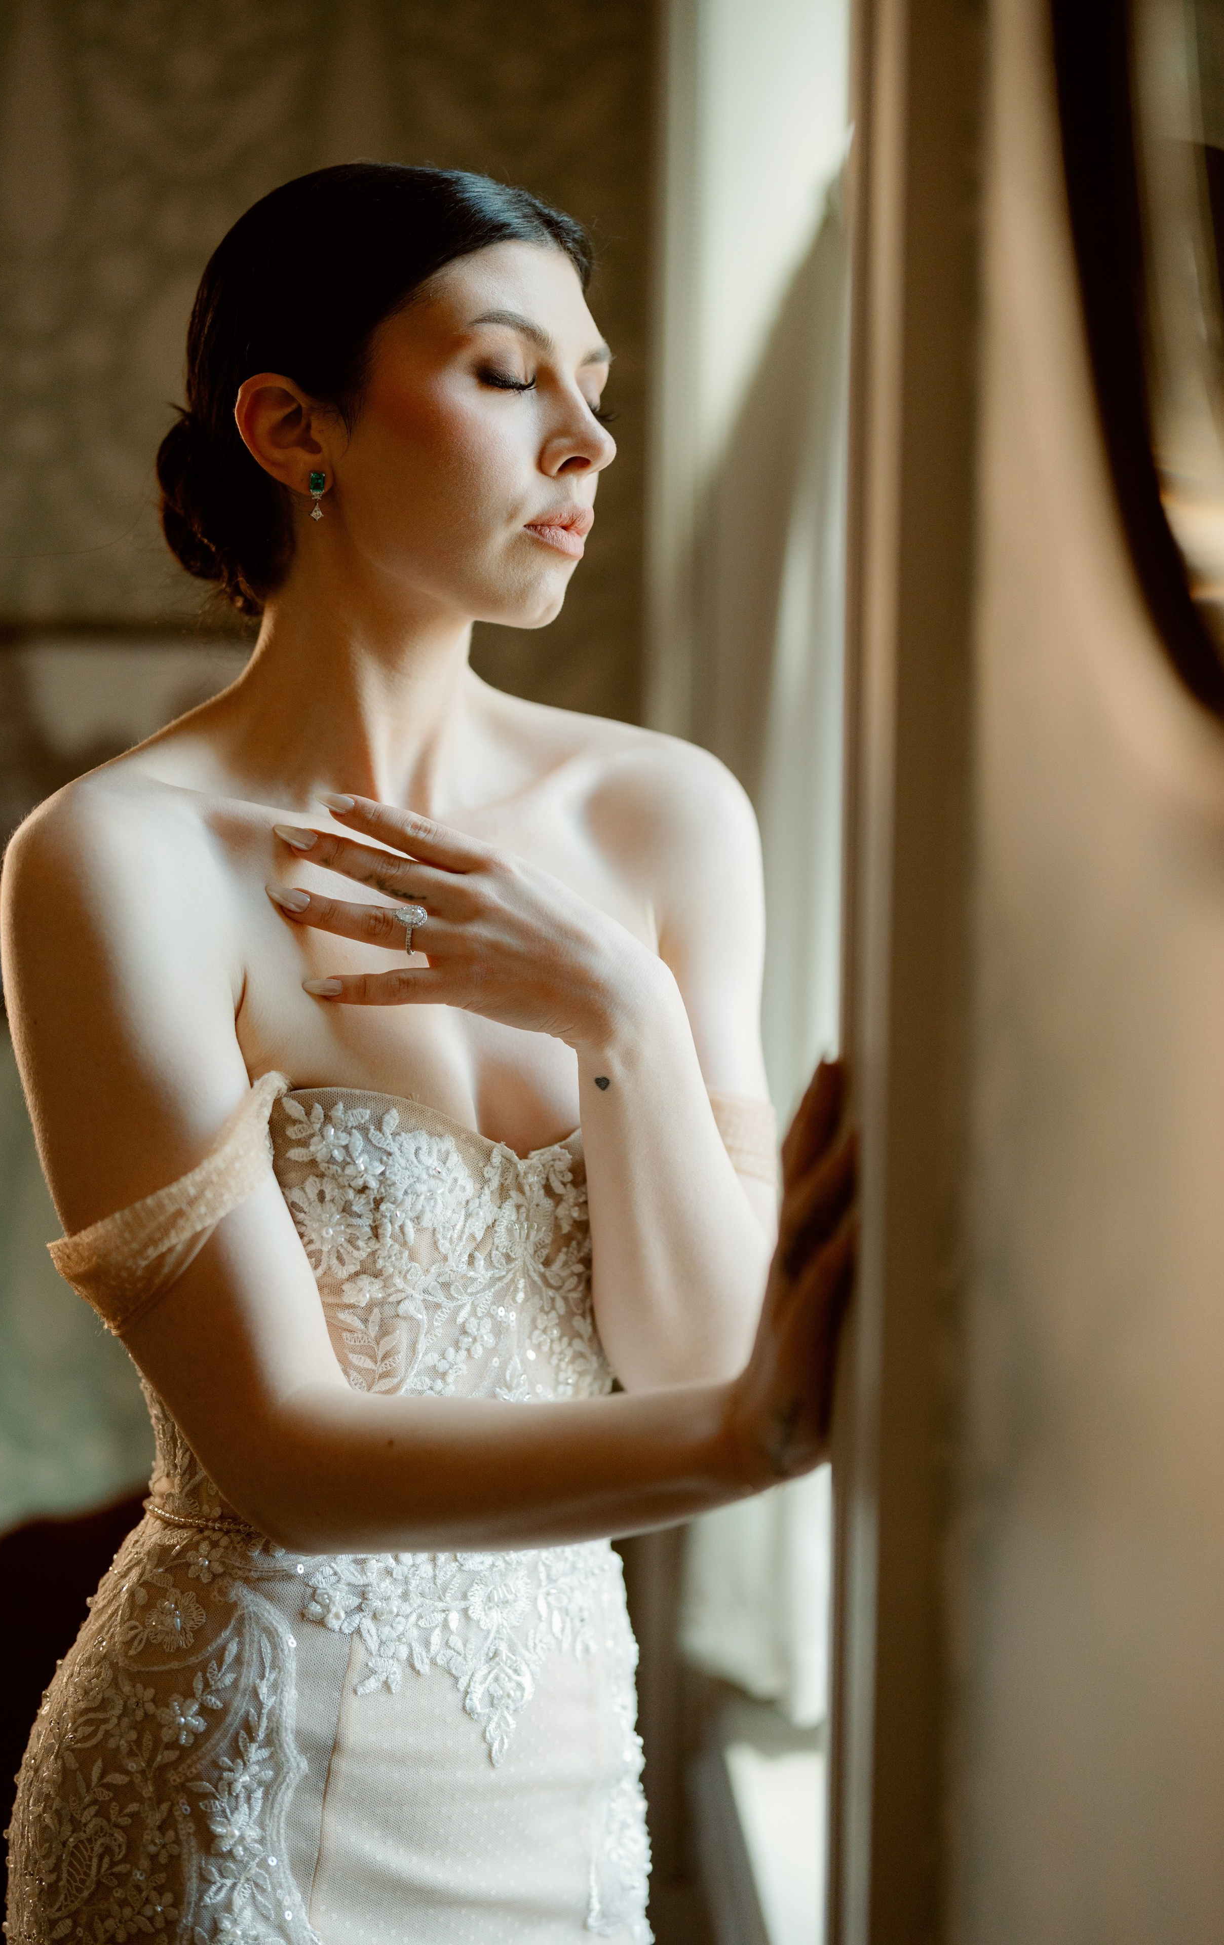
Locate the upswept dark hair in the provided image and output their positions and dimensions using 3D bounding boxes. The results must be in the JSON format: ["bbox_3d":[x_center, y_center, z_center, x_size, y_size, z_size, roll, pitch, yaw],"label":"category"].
[{"bbox_3d":[-0.113,-0.272,1.255,0.210,0.205,0.165,4,7,29],"label":"upswept dark hair"}]

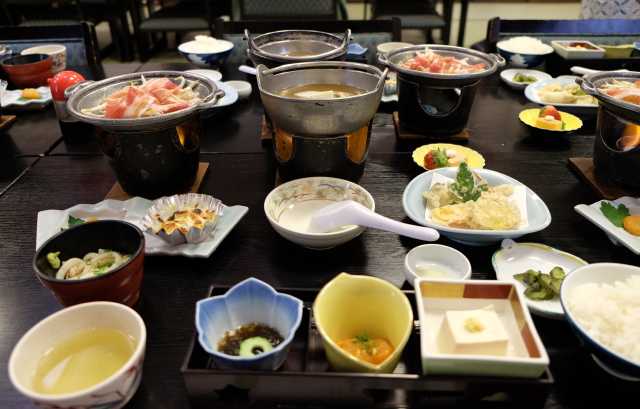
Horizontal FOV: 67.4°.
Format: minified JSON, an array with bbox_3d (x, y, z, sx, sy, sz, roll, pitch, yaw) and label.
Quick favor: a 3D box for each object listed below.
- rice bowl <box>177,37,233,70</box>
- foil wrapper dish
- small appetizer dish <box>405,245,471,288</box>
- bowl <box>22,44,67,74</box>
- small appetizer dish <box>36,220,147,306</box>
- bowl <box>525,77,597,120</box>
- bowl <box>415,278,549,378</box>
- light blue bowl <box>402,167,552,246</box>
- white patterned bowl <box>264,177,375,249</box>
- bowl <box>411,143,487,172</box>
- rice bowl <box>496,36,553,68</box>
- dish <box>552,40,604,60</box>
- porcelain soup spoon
[{"bbox_3d":[-0.274,-0.360,1.176,0.132,0.053,0.132,1,31,0],"label":"rice bowl"},{"bbox_3d":[-0.170,0.025,0.608,0.099,0.036,0.099,0,32,0],"label":"foil wrapper dish"},{"bbox_3d":[0.119,0.073,0.497,0.068,0.031,0.068,1,31,0],"label":"small appetizer dish"},{"bbox_3d":[-0.693,-0.361,1.227,0.106,0.060,0.106,0,32,0],"label":"bowl"},{"bbox_3d":[-0.244,0.073,0.530,0.110,0.060,0.110,0,32,0],"label":"small appetizer dish"},{"bbox_3d":[0.487,-0.211,0.965,0.170,0.038,0.170,-1,31,-2],"label":"bowl"},{"bbox_3d":[0.130,0.112,0.413,0.095,0.042,0.095,2,32,4],"label":"bowl"},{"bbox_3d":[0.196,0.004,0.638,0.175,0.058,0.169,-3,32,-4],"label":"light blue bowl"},{"bbox_3d":[0.001,0.018,0.628,0.140,0.046,0.140,0,32,0],"label":"white patterned bowl"},{"bbox_3d":[0.189,-0.056,0.712,0.105,0.028,0.105,1,31,0],"label":"bowl"},{"bbox_3d":[0.450,-0.330,1.065,0.122,0.069,0.122,0,32,0],"label":"rice bowl"},{"bbox_3d":[0.634,-0.373,1.189,0.092,0.037,0.092,-1,31,-2],"label":"dish"},{"bbox_3d":[0.048,0.021,0.511,0.156,0.040,0.045,-2,26,33],"label":"porcelain soup spoon"}]

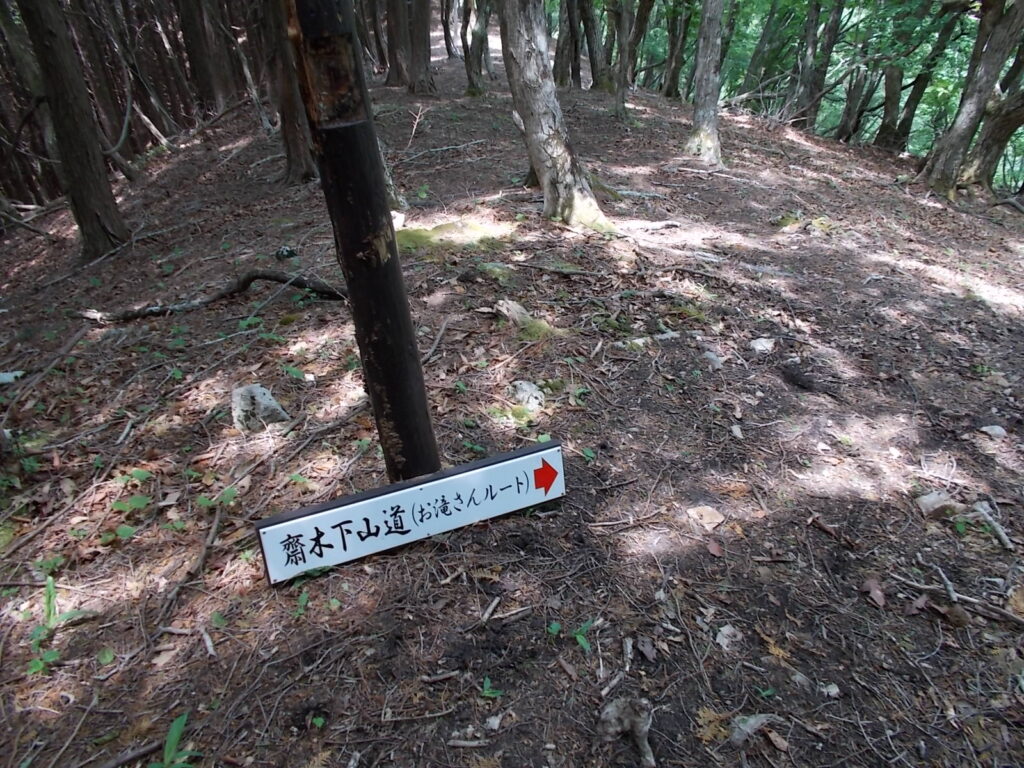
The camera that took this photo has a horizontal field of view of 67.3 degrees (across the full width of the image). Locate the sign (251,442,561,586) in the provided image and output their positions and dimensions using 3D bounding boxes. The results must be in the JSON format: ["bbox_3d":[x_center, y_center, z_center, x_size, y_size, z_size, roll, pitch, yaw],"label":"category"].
[{"bbox_3d":[-0.203,0.279,1.738,0.706,0.144,0.031,-14,27,-19],"label":"sign"}]

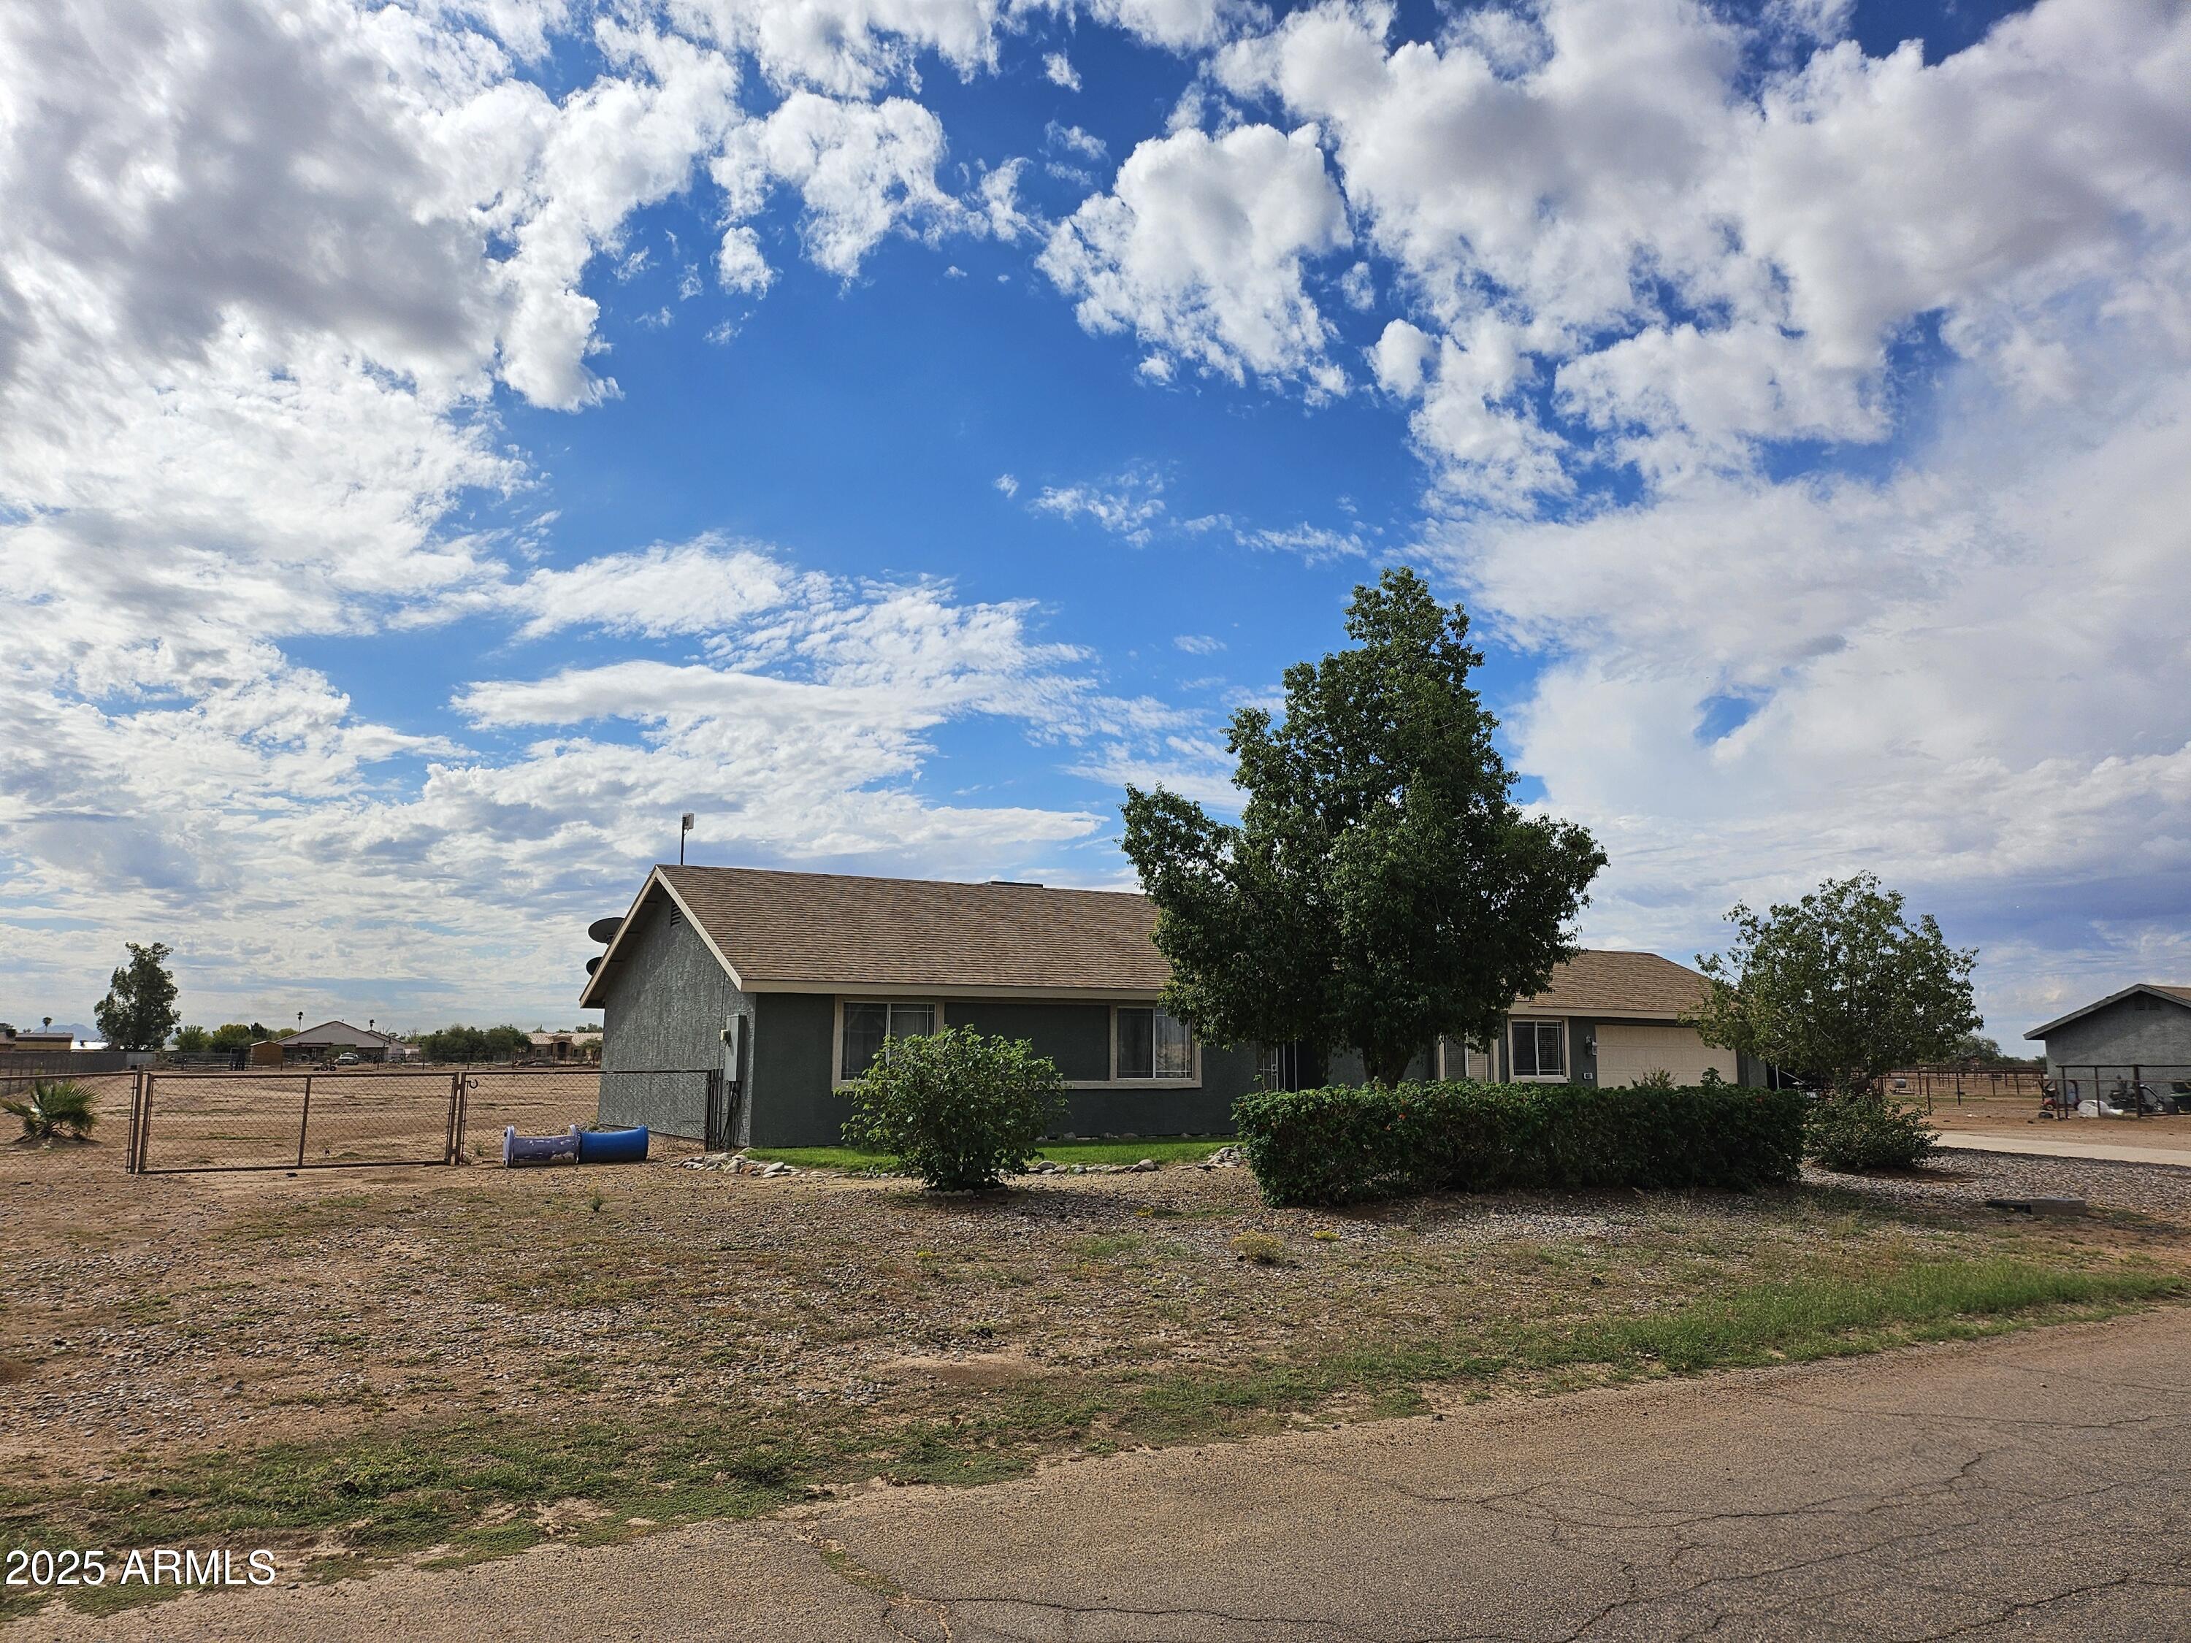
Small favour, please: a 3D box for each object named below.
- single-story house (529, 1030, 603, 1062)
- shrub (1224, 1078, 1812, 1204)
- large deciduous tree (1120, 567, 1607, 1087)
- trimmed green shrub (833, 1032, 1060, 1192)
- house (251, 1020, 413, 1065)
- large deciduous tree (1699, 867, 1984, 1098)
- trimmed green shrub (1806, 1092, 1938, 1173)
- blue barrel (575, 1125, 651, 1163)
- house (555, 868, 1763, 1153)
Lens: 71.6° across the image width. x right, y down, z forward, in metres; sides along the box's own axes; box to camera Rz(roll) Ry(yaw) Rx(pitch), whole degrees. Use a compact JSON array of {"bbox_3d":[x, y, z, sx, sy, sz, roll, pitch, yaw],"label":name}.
[{"bbox_3d":[-91.567,39.343,262.076,18.000,4.700,14.000,5,-10,-31],"label":"single-story house"},{"bbox_3d":[4.635,3.409,16.479,6.350,1.070,1.400,4,-9,-23],"label":"shrub"},{"bbox_3d":[3.906,0.518,21.469,6.800,8.300,6.400,0,-9,0],"label":"large deciduous tree"},{"bbox_3d":[-1.562,3.122,16.720,2.500,1.720,2.400,0,-9,0],"label":"trimmed green shrub"},{"bbox_3d":[-101.152,29.804,202.838,19.000,5.600,16.000,5,-10,-31],"label":"house"},{"bbox_3d":[10.010,2.667,20.835,3.900,3.850,3.800,5,-10,-31],"label":"large deciduous tree"},{"bbox_3d":[9.768,3.829,19.241,1.750,1.070,1.700,5,-10,-31],"label":"trimmed green shrub"},{"bbox_3d":[-6.419,4.270,20.153,0.840,0.500,0.500,5,-10,-31],"label":"blue barrel"},{"bbox_3d":[2.984,4.210,34.085,25.897,4.831,10.240,5,-10,-31],"label":"house"}]

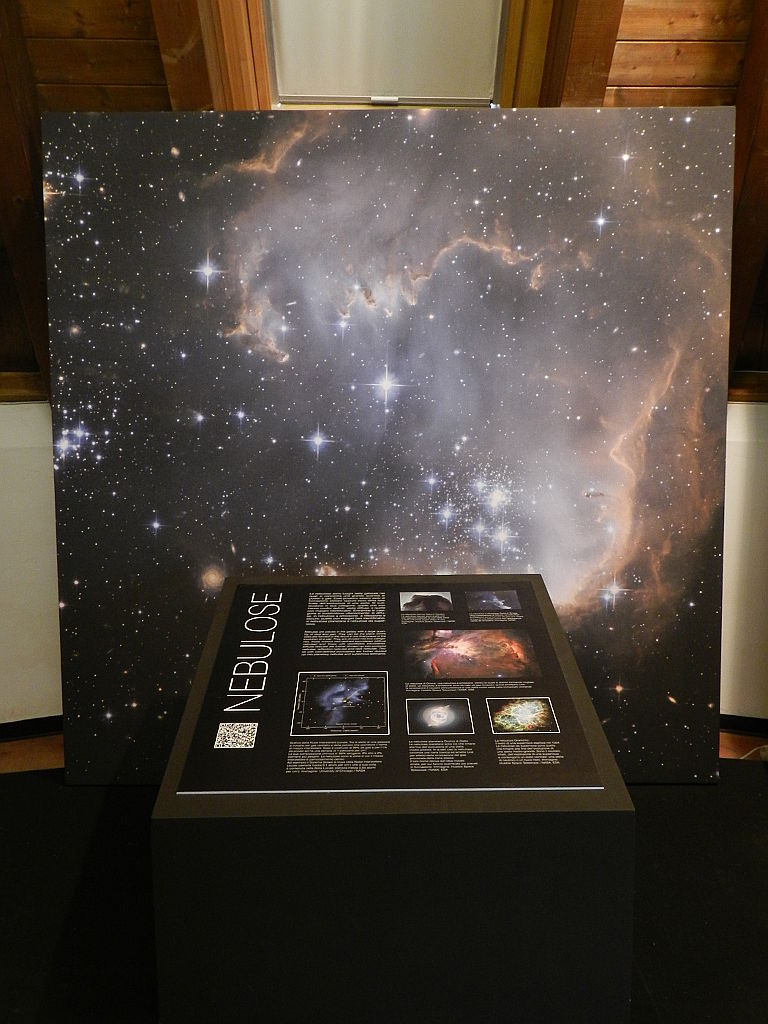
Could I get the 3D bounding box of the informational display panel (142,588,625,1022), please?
[{"bbox_3d":[0.012,0.549,1.676,0.760,0.736,0.726,0,4,-1],"label":"informational display panel"}]

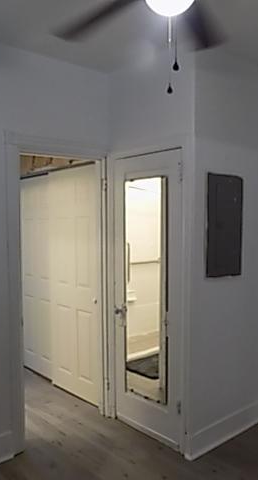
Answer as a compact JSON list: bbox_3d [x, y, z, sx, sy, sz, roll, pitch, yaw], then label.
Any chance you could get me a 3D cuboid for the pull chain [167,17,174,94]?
[{"bbox_3d":[0.139,-0.621,1.430,0.018,0.265,0.018,0,3,6],"label":"pull chain"}]

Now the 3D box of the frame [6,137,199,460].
[{"bbox_3d":[-0.191,0.377,2.753,0.900,2.140,0.840,-3,4,-41],"label":"frame"}]

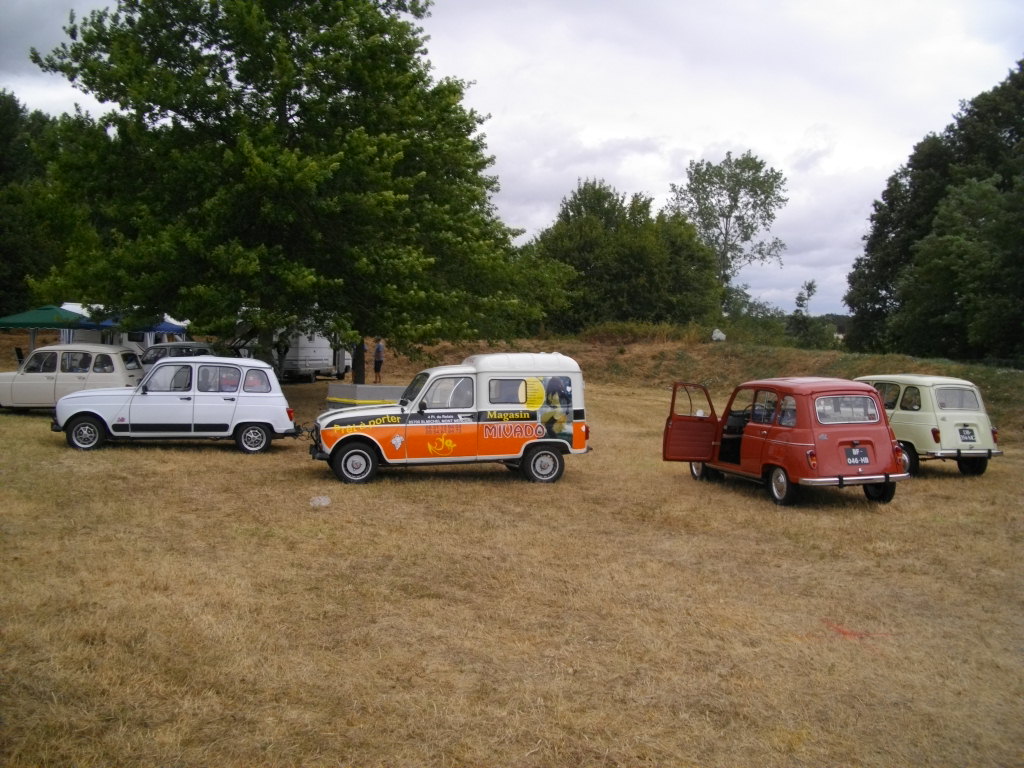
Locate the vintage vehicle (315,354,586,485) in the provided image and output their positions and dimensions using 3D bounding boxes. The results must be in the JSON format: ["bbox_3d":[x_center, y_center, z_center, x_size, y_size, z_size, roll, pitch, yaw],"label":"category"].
[{"bbox_3d":[-0.830,0.383,12.330,3.650,1.680,1.500,0,3,-12],"label":"vintage vehicle"}]

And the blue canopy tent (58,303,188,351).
[{"bbox_3d":[-13.500,-1.200,32.300,3.100,2.600,3.100,1,2,-3],"label":"blue canopy tent"}]

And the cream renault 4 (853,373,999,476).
[{"bbox_3d":[6.140,0.675,15.200,1.485,1.540,3.660,1,2,-20],"label":"cream renault 4"}]

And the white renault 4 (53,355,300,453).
[{"bbox_3d":[-5.230,0.295,14.500,3.660,1.510,1.485,1,2,-14],"label":"white renault 4"}]

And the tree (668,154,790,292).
[{"bbox_3d":[14.100,-8.930,60.000,8.000,12.500,7.500,1,2,0],"label":"tree"}]

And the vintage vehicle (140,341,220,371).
[{"bbox_3d":[-9.500,-0.370,24.900,3.660,1.530,1.485,1,2,-13],"label":"vintage vehicle"}]

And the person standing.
[{"bbox_3d":[-4.900,-0.860,33.600,0.380,1.740,0.480,1,2,-3],"label":"person standing"}]

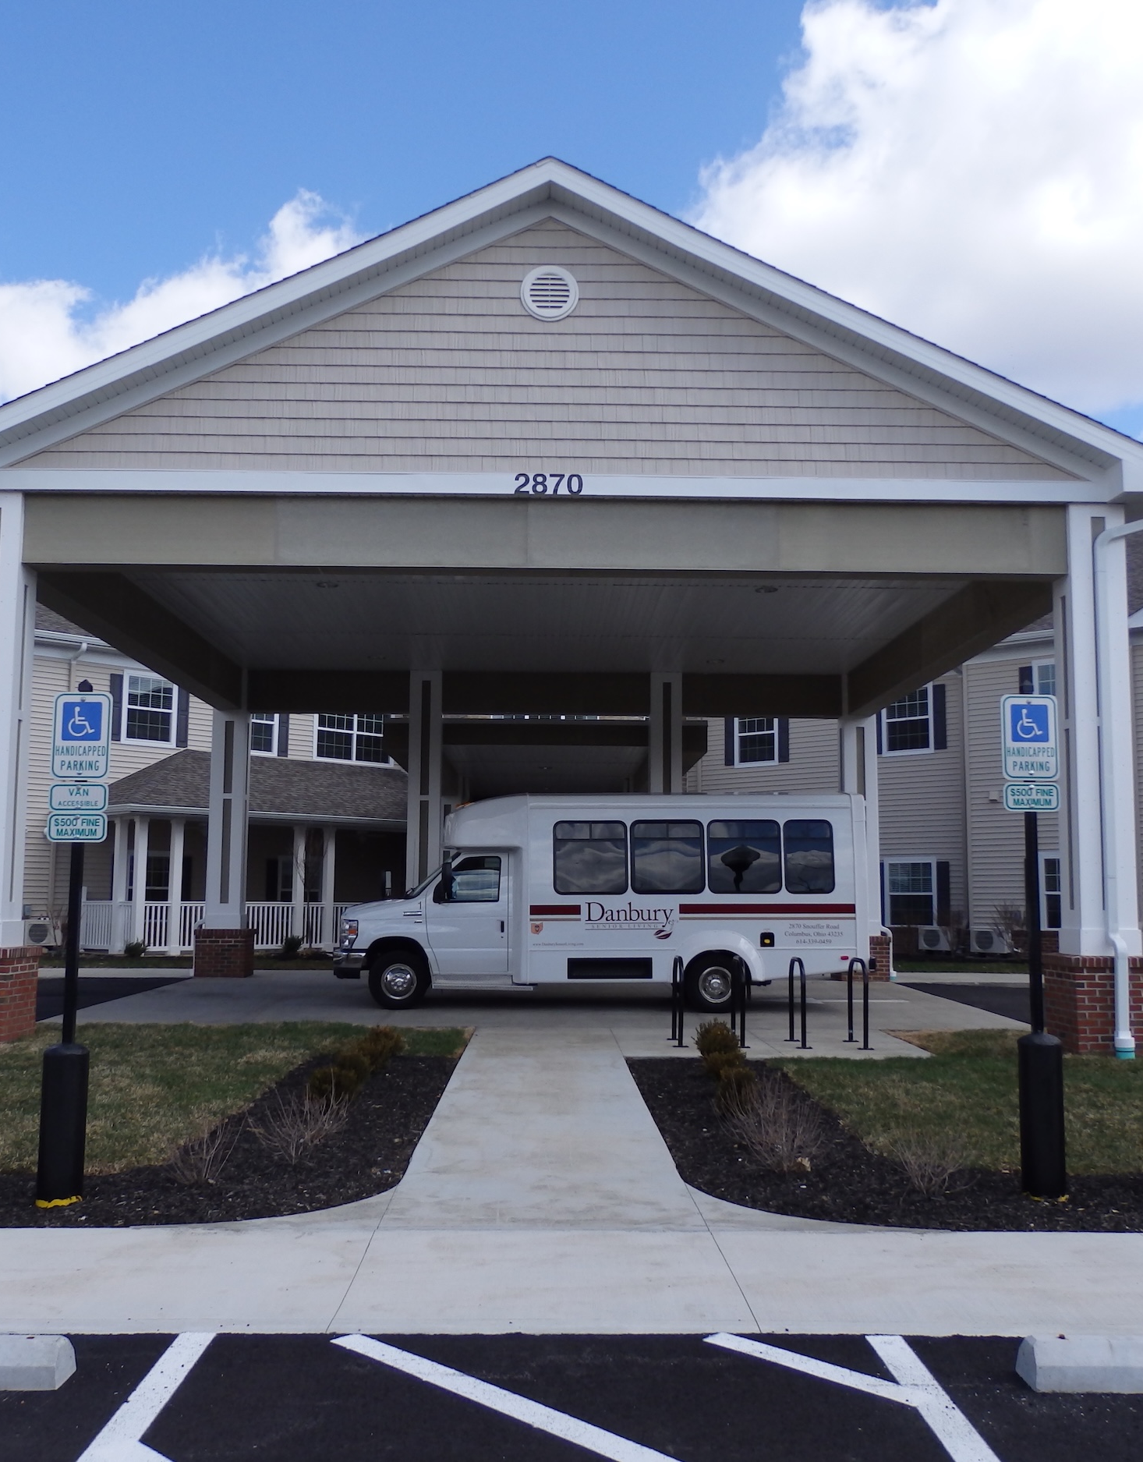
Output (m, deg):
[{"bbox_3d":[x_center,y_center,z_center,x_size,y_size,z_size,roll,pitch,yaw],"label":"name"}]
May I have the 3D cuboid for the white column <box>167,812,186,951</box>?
[{"bbox_3d":[-8.303,3.256,29.619,0.210,2.887,0.210,-6,-10,44],"label":"white column"}]

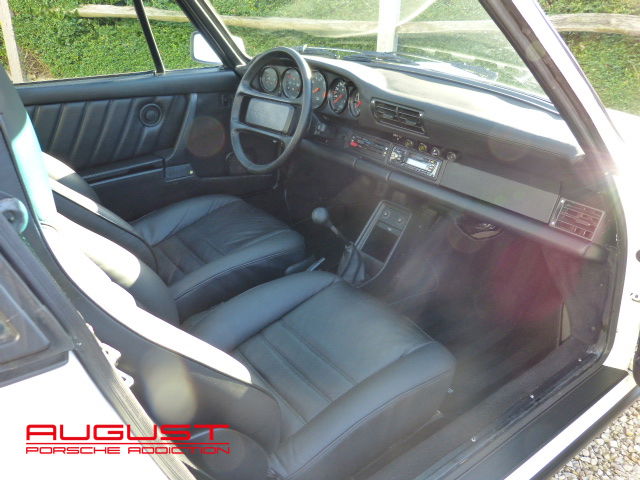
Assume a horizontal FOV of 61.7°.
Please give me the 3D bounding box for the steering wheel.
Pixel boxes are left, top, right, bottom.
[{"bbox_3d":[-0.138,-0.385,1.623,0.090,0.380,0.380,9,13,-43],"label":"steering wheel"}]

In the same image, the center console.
[{"bbox_3d":[0.158,0.006,1.595,0.220,0.200,0.125,-19,31,-34],"label":"center console"}]

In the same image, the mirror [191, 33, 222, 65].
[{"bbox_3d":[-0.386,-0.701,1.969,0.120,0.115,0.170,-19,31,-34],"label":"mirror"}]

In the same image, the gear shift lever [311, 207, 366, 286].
[{"bbox_3d":[0.055,0.017,1.513,0.190,0.290,0.095,-19,31,-34],"label":"gear shift lever"}]

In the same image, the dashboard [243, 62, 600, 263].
[{"bbox_3d":[0.303,-0.352,1.572,0.360,0.340,1.280,-19,31,-34],"label":"dashboard"}]

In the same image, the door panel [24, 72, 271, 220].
[{"bbox_3d":[-0.595,-0.263,1.736,1.060,0.520,0.120,-19,31,-34],"label":"door panel"}]

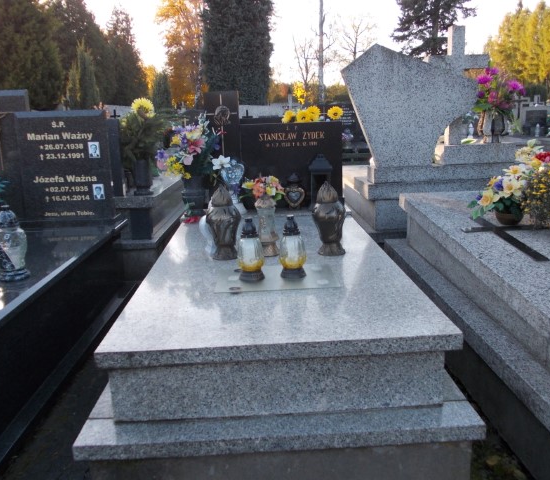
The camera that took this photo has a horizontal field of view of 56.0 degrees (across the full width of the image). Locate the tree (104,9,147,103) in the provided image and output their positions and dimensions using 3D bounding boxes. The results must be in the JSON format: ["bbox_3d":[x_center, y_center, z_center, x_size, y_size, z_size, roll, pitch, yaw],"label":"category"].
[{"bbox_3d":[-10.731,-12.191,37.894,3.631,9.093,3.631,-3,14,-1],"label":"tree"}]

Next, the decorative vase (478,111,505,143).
[{"bbox_3d":[1.569,-0.818,3.753,0.195,0.228,0.190,-3,14,-2],"label":"decorative vase"}]

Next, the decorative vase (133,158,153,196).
[{"bbox_3d":[-0.936,-0.448,3.686,0.130,0.249,0.130,-3,14,-2],"label":"decorative vase"}]

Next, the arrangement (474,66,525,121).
[{"bbox_3d":[1.691,-1.105,3.900,0.387,0.400,0.360,-3,14,-1],"label":"arrangement"}]

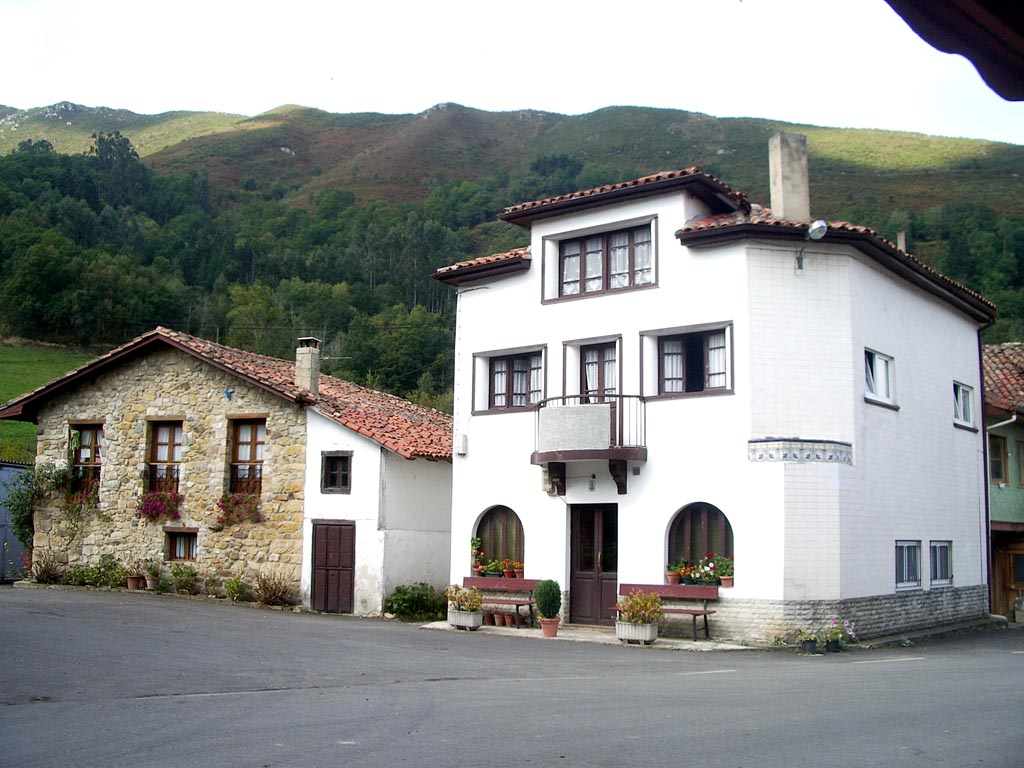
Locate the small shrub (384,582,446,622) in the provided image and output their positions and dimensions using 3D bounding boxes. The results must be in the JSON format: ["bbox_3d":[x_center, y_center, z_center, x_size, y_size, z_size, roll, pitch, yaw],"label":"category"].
[{"bbox_3d":[-1.914,4.349,20.750,1.050,0.740,0.800,-6,-10,38],"label":"small shrub"}]

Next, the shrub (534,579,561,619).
[{"bbox_3d":[0.592,3.532,17.029,0.425,0.628,0.425,1,-8,0],"label":"shrub"}]

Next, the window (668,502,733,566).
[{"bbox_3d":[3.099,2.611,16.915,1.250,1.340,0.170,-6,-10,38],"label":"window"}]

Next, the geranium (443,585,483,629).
[{"bbox_3d":[-0.884,3.952,18.421,0.620,0.790,0.400,-6,-10,38],"label":"geranium"}]

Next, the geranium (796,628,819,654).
[{"bbox_3d":[4.387,3.815,15.371,0.326,0.337,0.326,-5,-10,39],"label":"geranium"}]

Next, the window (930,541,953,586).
[{"bbox_3d":[8.362,3.499,20.242,0.102,0.842,1.266,-5,-10,39],"label":"window"}]

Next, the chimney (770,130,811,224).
[{"bbox_3d":[4.784,-3.501,17.915,0.493,1.547,0.391,3,-8,-15],"label":"chimney"}]

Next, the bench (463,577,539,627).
[{"bbox_3d":[-0.309,3.983,18.884,1.830,0.810,0.580,-6,-10,38],"label":"bench"}]

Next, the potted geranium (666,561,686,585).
[{"bbox_3d":[2.703,3.106,17.015,0.310,0.400,0.300,1,-8,0],"label":"potted geranium"}]

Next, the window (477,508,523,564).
[{"bbox_3d":[-0.193,2.945,19.521,1.270,1.320,0.170,-6,-10,38],"label":"window"}]

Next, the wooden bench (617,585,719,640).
[{"bbox_3d":[2.450,3.708,17.016,1.887,0.799,0.544,-5,-10,39],"label":"wooden bench"}]

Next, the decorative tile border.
[{"bbox_3d":[4.669,1.113,16.421,1.760,0.360,0.460,3,-8,-12],"label":"decorative tile border"}]

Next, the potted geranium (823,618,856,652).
[{"bbox_3d":[4.964,3.804,15.675,0.499,0.461,0.499,-5,-10,39],"label":"potted geranium"}]

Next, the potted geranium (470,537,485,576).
[{"bbox_3d":[-0.658,3.302,19.738,0.260,0.800,0.260,1,-8,0],"label":"potted geranium"}]

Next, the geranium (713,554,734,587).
[{"bbox_3d":[3.376,2.981,16.490,0.340,0.520,0.320,-6,-10,38],"label":"geranium"}]

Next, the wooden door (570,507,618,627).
[{"bbox_3d":[1.513,3.226,18.547,1.054,2.125,0.085,-5,-10,39],"label":"wooden door"}]

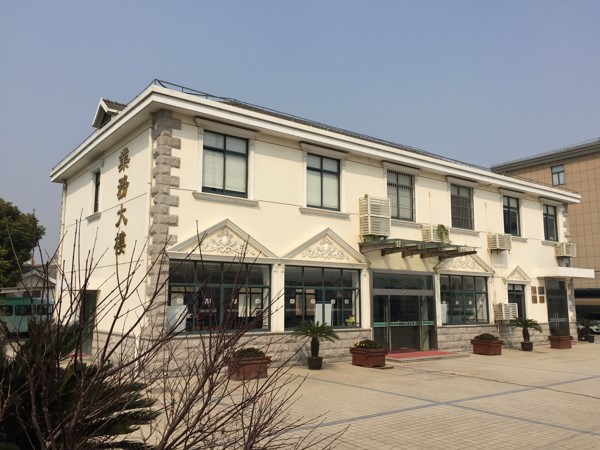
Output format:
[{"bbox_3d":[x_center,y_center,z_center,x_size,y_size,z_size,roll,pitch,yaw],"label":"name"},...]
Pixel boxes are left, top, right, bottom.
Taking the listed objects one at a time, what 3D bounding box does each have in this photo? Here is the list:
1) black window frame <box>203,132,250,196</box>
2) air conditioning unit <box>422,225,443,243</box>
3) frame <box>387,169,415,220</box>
[{"bbox_3d":[-2.016,-1.649,13.749,1.365,1.693,0.120,7,-11,-35],"label":"black window frame"},{"bbox_3d":[5.106,0.400,18.875,1.000,0.600,0.450,7,-10,-36],"label":"air conditioning unit"},{"bbox_3d":[3.595,-1.008,17.758,1.380,1.693,0.120,7,-11,-35],"label":"frame"}]

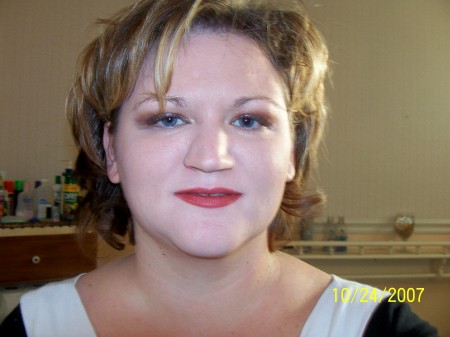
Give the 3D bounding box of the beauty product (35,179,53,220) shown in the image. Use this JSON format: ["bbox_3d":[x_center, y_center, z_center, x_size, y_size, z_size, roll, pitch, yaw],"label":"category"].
[{"bbox_3d":[-0.831,0.145,2.100,0.070,0.193,0.066,2,-1,-23],"label":"beauty product"}]

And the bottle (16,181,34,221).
[{"bbox_3d":[-0.930,0.148,2.120,0.076,0.184,0.052,2,-1,-29],"label":"bottle"}]

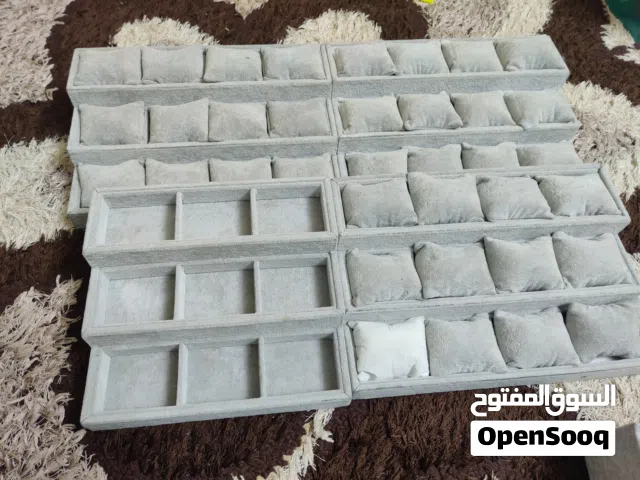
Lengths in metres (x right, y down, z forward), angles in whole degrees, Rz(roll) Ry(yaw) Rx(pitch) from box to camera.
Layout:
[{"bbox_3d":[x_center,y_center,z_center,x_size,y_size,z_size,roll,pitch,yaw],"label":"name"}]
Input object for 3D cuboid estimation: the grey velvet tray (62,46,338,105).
[{"bbox_3d":[-0.176,-0.257,0.767,0.380,0.038,0.087,-4,57,-8],"label":"grey velvet tray"}]

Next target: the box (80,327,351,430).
[{"bbox_3d":[-0.113,0.158,0.577,0.289,0.033,0.087,-4,58,-6],"label":"box"}]

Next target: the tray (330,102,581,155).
[{"bbox_3d":[0.211,-0.192,0.789,0.380,0.038,0.087,-4,57,-6],"label":"tray"}]

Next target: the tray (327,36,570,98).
[{"bbox_3d":[0.203,-0.282,0.808,0.380,0.038,0.087,-4,57,-6],"label":"tray"}]

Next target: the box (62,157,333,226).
[{"bbox_3d":[-0.158,-0.076,0.730,0.380,0.038,0.087,-4,57,-8],"label":"box"}]

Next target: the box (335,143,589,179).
[{"bbox_3d":[0.220,-0.102,0.770,0.380,0.038,0.087,-4,57,-6],"label":"box"}]

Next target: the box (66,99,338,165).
[{"bbox_3d":[-0.167,-0.166,0.749,0.380,0.038,0.087,-4,57,-8],"label":"box"}]

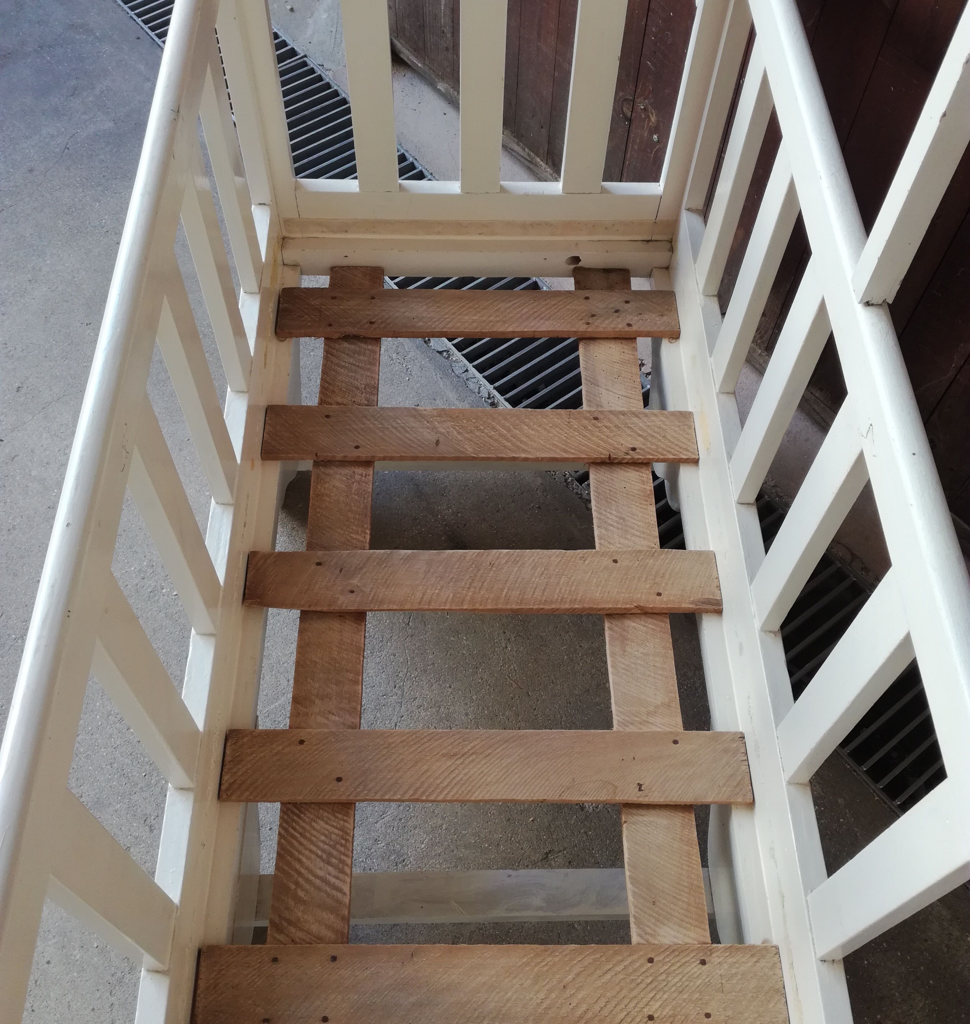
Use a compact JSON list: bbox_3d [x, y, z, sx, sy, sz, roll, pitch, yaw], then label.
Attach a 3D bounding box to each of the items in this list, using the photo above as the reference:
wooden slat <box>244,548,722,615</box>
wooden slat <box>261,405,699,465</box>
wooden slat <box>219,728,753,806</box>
[{"bbox_3d":[-0.002,0.088,1.284,0.599,0.011,0.080,0,58,-1],"label":"wooden slat"},{"bbox_3d":[-0.005,-0.107,1.407,0.600,0.012,0.082,0,58,-1],"label":"wooden slat"},{"bbox_3d":[0.003,0.292,1.156,0.601,0.011,0.081,0,58,-1],"label":"wooden slat"}]

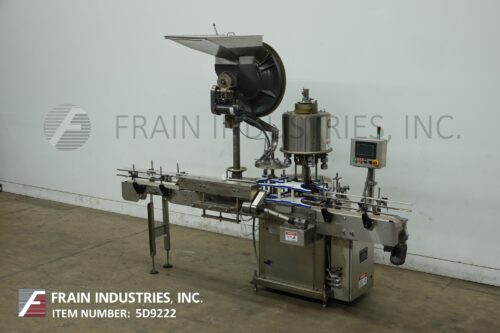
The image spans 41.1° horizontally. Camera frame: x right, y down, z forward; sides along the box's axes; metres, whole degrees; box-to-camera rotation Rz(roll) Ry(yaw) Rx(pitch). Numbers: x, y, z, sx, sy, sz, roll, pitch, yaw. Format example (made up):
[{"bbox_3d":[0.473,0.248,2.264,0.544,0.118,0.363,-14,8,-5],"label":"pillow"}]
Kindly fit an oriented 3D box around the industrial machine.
[{"bbox_3d":[0.113,-0.046,6.278,3.319,2.375,0.977,7,12,36],"label":"industrial machine"}]

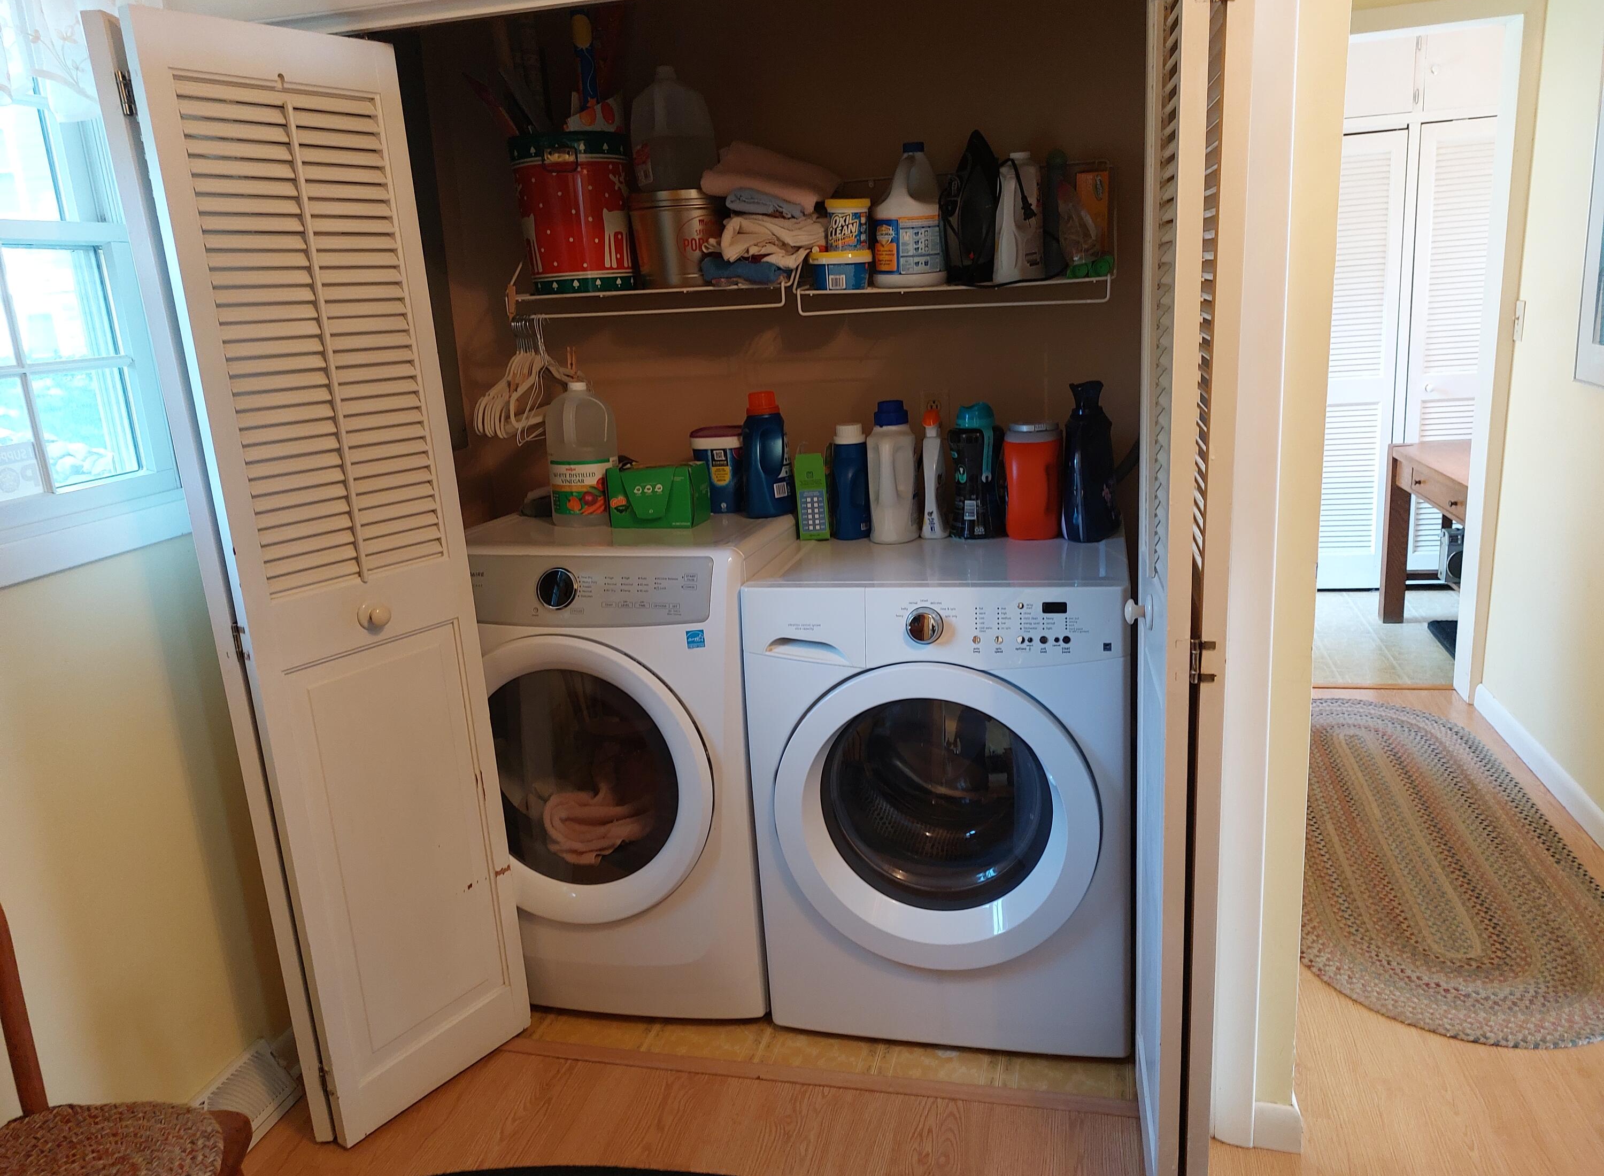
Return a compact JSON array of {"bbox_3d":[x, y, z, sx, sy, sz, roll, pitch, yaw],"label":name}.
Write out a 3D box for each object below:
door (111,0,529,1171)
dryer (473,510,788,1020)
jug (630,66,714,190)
[{"bbox_3d":[-0.750,0.047,1.907,0.037,1.845,0.406,7,18,37],"label":"door"},{"bbox_3d":[-0.308,0.310,2.577,0.686,0.984,0.790,0,14,16],"label":"dryer"},{"bbox_3d":[-0.276,-0.980,2.415,0.152,0.252,0.152,-12,16,-30],"label":"jug"}]

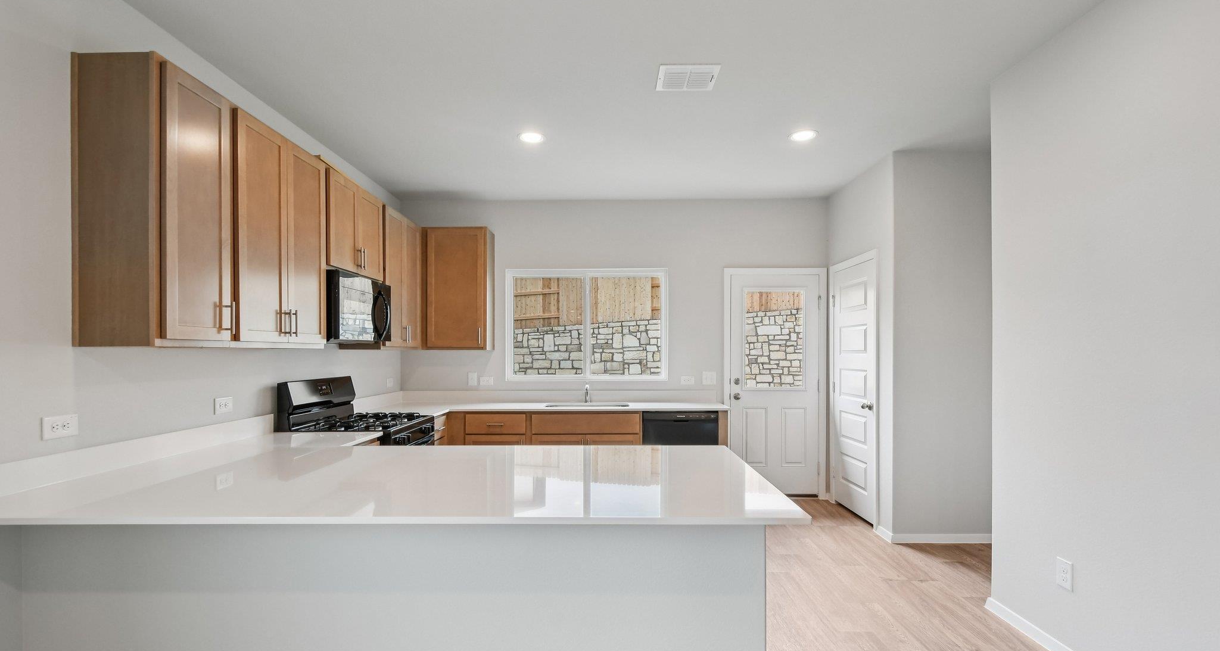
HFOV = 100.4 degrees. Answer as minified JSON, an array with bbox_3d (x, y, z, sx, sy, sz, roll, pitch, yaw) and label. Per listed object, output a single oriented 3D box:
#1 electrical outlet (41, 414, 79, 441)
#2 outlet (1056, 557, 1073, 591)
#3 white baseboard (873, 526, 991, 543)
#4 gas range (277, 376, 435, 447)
[{"bbox_3d":[-1.966,0.363,1.819,0.010,0.077,0.122,0,-1,0],"label":"electrical outlet"},{"bbox_3d":[2.011,1.100,2.247,0.010,0.123,0.080,0,-1,0],"label":"outlet"},{"bbox_3d":[2.341,1.511,3.700,0.720,0.070,0.260,0,-2,0],"label":"white baseboard"},{"bbox_3d":[-1.615,0.948,3.355,0.690,1.185,0.757,0,-1,0],"label":"gas range"}]

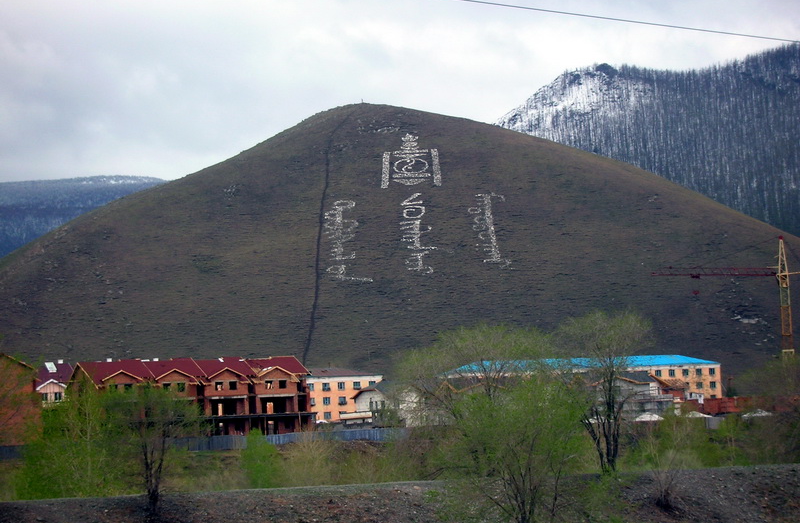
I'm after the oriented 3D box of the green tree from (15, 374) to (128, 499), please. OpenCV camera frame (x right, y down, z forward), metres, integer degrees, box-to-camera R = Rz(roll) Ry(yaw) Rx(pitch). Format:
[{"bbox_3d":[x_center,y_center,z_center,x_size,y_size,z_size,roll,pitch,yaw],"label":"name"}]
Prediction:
[{"bbox_3d":[-16.175,8.666,116.000,5.400,6.200,5.000,-3,-3,0],"label":"green tree"}]

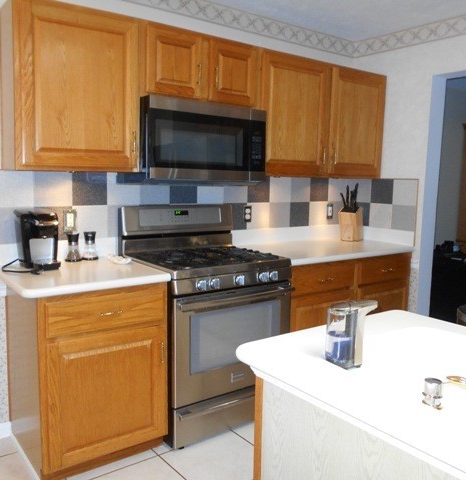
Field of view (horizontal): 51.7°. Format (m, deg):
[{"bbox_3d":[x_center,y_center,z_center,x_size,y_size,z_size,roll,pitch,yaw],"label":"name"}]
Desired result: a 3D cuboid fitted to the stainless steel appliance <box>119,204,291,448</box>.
[{"bbox_3d":[-0.156,0.417,2.794,0.757,1.190,0.690,-4,9,-36],"label":"stainless steel appliance"}]

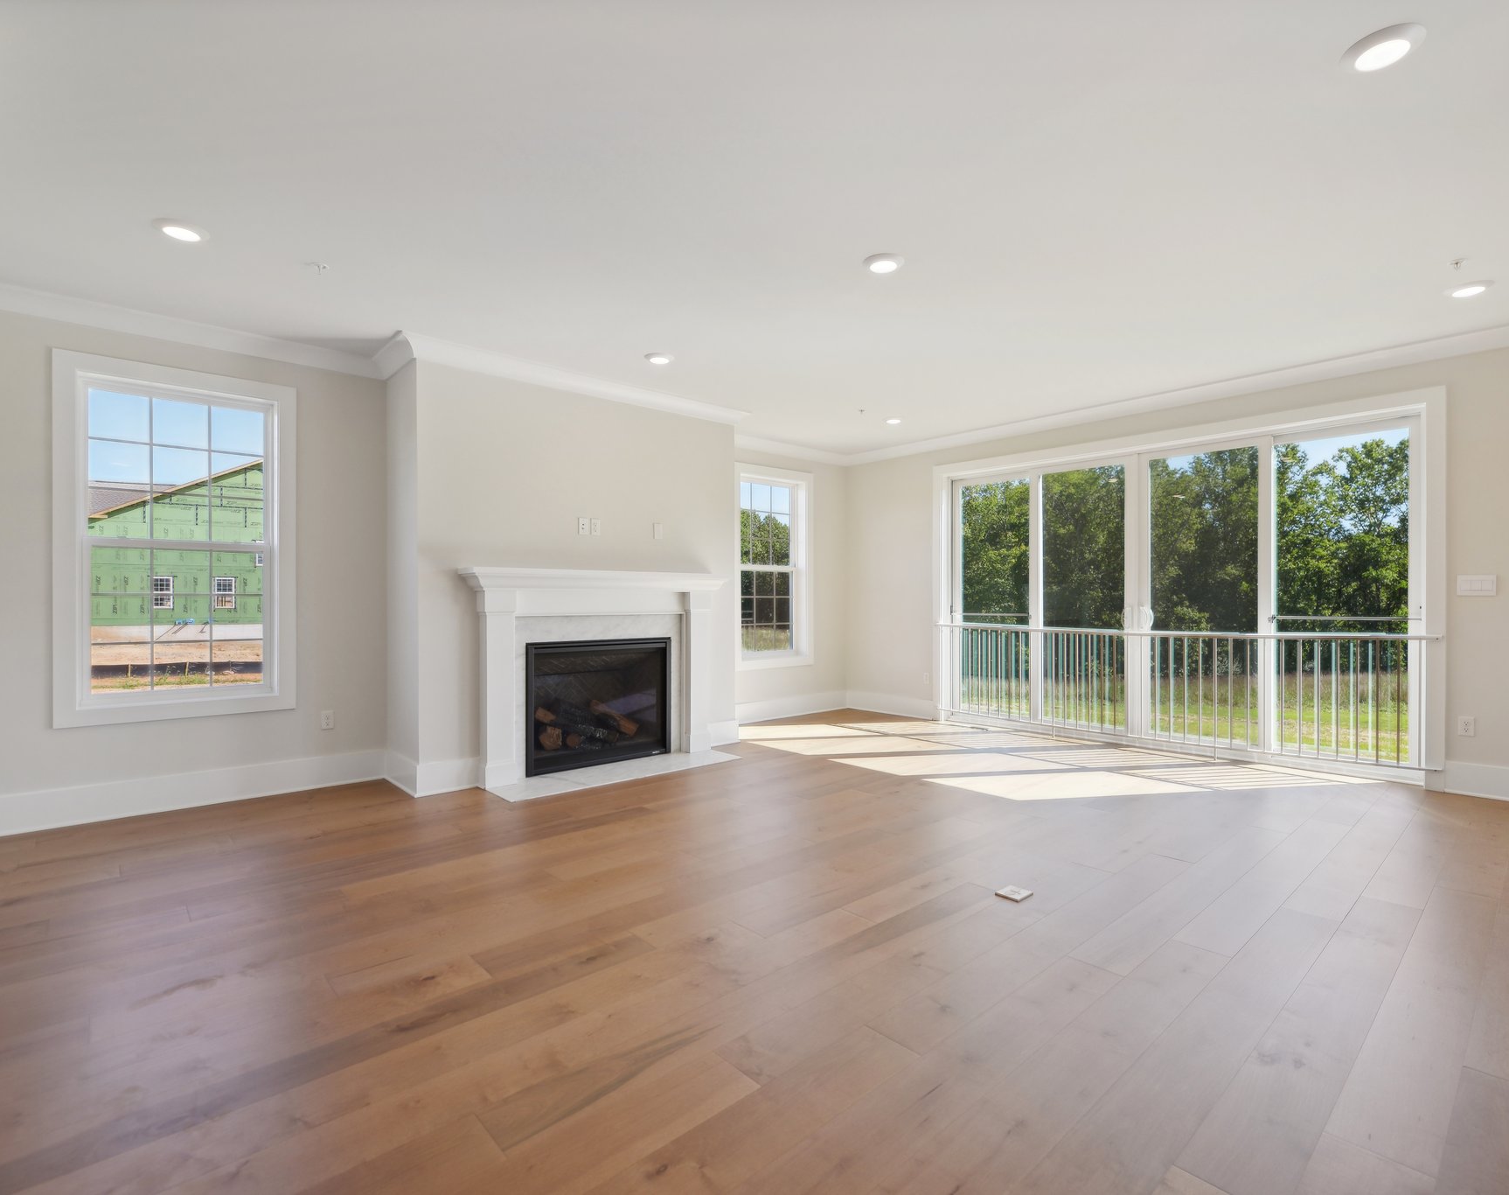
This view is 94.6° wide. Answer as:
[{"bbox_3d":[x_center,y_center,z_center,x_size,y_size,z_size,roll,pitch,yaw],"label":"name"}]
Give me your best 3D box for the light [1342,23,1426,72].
[{"bbox_3d":[1.776,-1.533,1.965,0.187,0.030,0.187,0,0,-42],"label":"light"}]

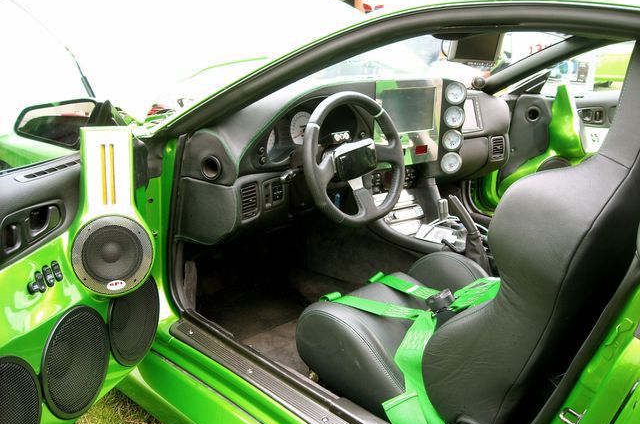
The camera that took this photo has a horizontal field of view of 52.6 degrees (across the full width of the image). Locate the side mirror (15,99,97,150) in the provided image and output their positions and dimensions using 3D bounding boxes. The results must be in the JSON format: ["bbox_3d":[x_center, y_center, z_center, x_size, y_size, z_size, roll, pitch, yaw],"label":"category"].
[{"bbox_3d":[-0.669,-0.220,1.630,0.210,0.130,0.105,2,17,7],"label":"side mirror"}]

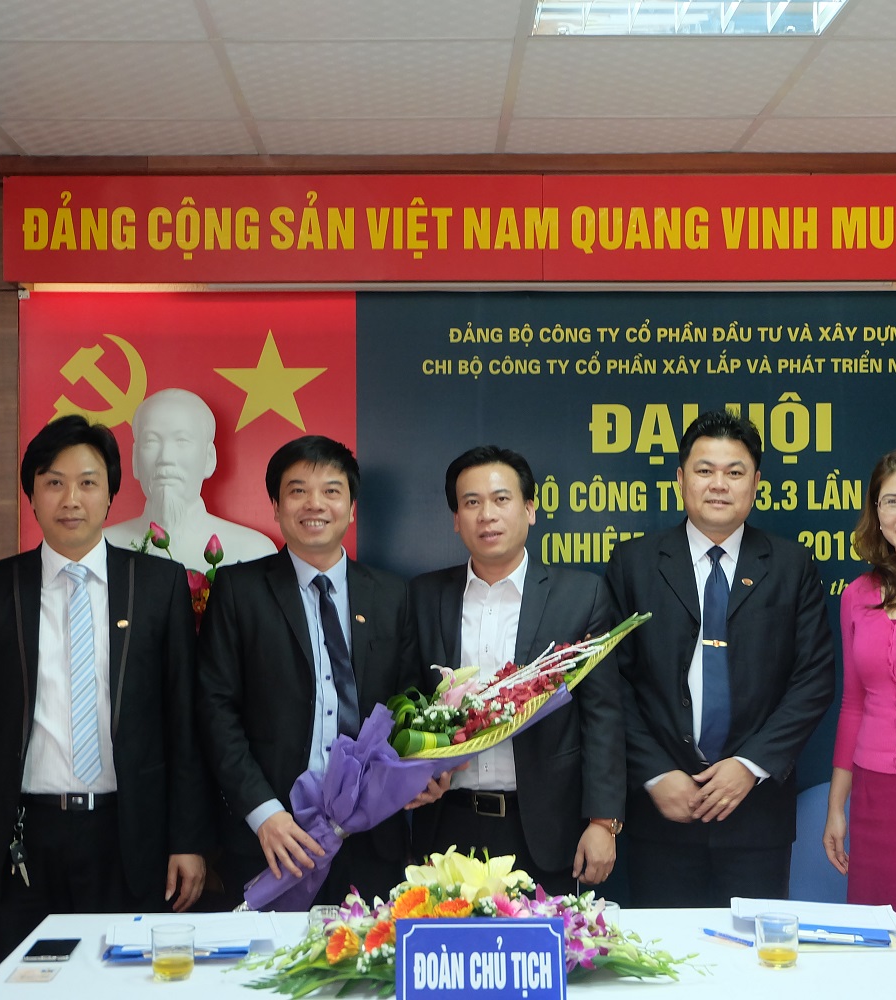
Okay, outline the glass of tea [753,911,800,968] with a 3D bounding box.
[{"bbox_3d":[0.520,0.696,2.498,0.069,0.077,0.069,0,-1,-1],"label":"glass of tea"}]

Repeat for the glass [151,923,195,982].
[{"bbox_3d":[-0.407,0.673,2.353,0.066,0.077,0.066,0,-2,-1],"label":"glass"}]

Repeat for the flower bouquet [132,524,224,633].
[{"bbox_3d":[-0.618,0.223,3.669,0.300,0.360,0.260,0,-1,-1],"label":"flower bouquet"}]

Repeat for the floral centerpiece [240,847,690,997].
[{"bbox_3d":[0.026,0.619,2.398,0.681,0.179,0.380,0,-2,-1],"label":"floral centerpiece"}]

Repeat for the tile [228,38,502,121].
[{"bbox_3d":[-0.160,-0.905,3.406,0.600,0.018,0.600,0,-1,-1],"label":"tile"}]

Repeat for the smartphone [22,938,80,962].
[{"bbox_3d":[-0.649,0.742,2.606,0.072,0.009,0.130,0,-1,-1],"label":"smartphone"}]

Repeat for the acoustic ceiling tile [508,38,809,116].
[{"bbox_3d":[0.448,-0.930,3.489,0.600,0.020,0.575,0,-2,-1],"label":"acoustic ceiling tile"}]

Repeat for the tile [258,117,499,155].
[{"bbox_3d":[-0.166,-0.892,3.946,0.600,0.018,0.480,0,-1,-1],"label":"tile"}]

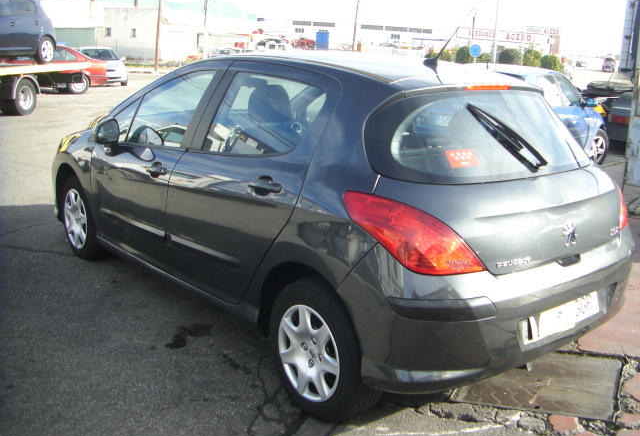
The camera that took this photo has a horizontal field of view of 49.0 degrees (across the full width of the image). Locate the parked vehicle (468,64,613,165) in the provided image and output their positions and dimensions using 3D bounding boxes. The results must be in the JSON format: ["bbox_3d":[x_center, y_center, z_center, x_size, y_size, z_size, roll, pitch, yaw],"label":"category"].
[{"bbox_3d":[3.072,-1.467,10.404,1.700,1.440,4.000,13,17,34],"label":"parked vehicle"}]

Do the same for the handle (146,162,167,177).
[{"bbox_3d":[-0.890,-0.258,3.822,0.060,0.075,0.210,-10,20,-39],"label":"handle"}]

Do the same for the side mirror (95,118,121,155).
[{"bbox_3d":[-1.232,-0.476,4.074,0.190,0.200,0.150,-10,20,-39],"label":"side mirror"}]

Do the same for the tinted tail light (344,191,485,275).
[{"bbox_3d":[0.356,0.051,2.666,0.360,0.260,0.470,-10,20,-39],"label":"tinted tail light"}]

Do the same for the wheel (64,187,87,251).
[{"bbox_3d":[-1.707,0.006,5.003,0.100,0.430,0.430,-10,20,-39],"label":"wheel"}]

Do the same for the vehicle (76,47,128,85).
[{"bbox_3d":[-8.543,-5.899,27.042,1.710,1.430,4.000,-3,16,-23],"label":"vehicle"}]

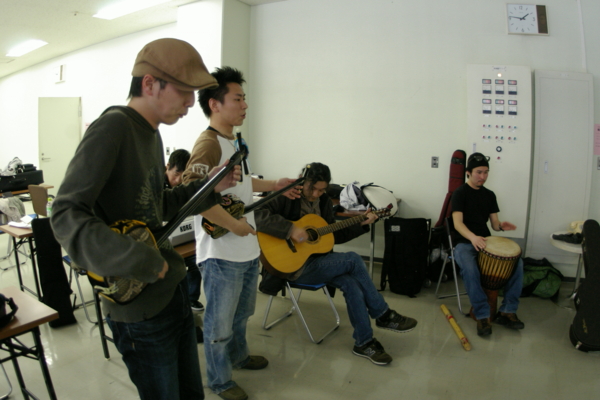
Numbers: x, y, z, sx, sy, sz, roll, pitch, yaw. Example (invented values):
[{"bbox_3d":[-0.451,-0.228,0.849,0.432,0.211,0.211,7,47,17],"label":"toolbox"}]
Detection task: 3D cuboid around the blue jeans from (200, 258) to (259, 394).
[{"bbox_3d":[-0.393,0.649,2.320,0.340,0.840,0.420,5,9,30],"label":"blue jeans"}]

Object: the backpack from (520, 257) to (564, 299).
[{"bbox_3d":[2.083,0.697,3.700,0.500,0.330,0.320,3,9,21],"label":"backpack"}]

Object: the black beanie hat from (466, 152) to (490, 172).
[{"bbox_3d":[1.388,-0.292,3.240,0.180,0.165,0.215,-3,9,-20],"label":"black beanie hat"}]

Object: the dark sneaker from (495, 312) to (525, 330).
[{"bbox_3d":[1.525,0.877,3.044,0.105,0.110,0.280,-7,11,-38],"label":"dark sneaker"}]

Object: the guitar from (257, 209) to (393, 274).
[{"bbox_3d":[0.220,0.216,2.931,1.020,0.385,0.115,-19,-10,-22],"label":"guitar"}]

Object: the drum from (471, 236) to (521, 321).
[{"bbox_3d":[1.414,0.591,3.060,0.340,0.600,0.340,-8,20,-37],"label":"drum"}]

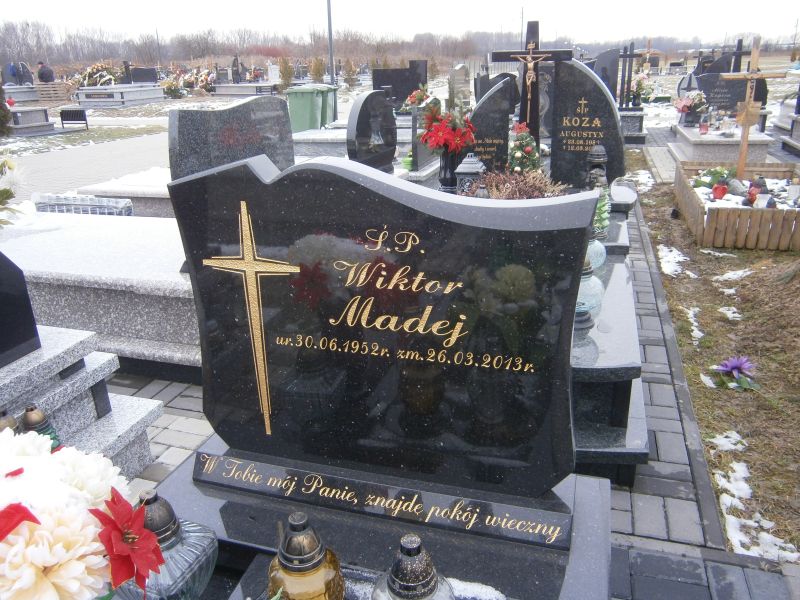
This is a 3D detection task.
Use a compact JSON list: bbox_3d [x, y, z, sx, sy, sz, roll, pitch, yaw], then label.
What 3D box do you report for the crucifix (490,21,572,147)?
[{"bbox_3d":[0.901,-1.378,4.100,0.530,0.960,0.120,5,23,17],"label":"crucifix"}]

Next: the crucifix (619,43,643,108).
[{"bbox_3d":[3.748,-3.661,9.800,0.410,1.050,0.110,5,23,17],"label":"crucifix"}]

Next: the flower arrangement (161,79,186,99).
[{"bbox_3d":[-10.743,-10.031,28.500,1.150,0.850,0.850,5,23,17],"label":"flower arrangement"}]

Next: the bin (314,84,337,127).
[{"bbox_3d":[-2.250,-5.302,16.510,0.730,1.070,0.580,5,22,20],"label":"bin"}]

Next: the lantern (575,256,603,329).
[{"bbox_3d":[0.675,-0.039,2.209,0.155,0.290,0.155,5,23,17],"label":"lantern"}]

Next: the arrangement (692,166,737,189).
[{"bbox_3d":[2.889,-1.139,5.514,0.380,0.190,0.270,4,22,17],"label":"arrangement"}]

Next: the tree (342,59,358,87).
[{"bbox_3d":[-2.760,-12.655,33.500,0.720,1.500,0.720,5,23,17],"label":"tree"}]

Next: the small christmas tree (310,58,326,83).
[{"bbox_3d":[-6.262,-17.530,46.000,1.050,1.950,1.050,-3,21,1],"label":"small christmas tree"}]

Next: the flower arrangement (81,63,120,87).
[{"bbox_3d":[-12.710,-9.569,25.500,1.600,0.950,0.950,5,23,17],"label":"flower arrangement"}]

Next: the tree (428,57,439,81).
[{"bbox_3d":[2.981,-20.401,53.000,0.800,2.000,0.800,4,22,17],"label":"tree"}]

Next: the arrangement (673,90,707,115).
[{"bbox_3d":[4.463,-3.024,9.200,0.500,0.370,0.420,5,23,17],"label":"arrangement"}]

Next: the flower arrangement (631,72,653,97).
[{"bbox_3d":[3.961,-3.541,9.897,0.360,0.380,0.340,4,22,17],"label":"flower arrangement"}]

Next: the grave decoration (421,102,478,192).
[{"bbox_3d":[0.328,-1.040,4.146,0.370,0.580,0.350,4,22,17],"label":"grave decoration"}]

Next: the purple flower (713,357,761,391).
[{"bbox_3d":[1.484,0.324,2.650,0.200,0.085,0.170,11,25,30],"label":"purple flower"}]

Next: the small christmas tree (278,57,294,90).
[{"bbox_3d":[-5.855,-11.685,31.000,0.750,1.720,0.750,5,23,17],"label":"small christmas tree"}]

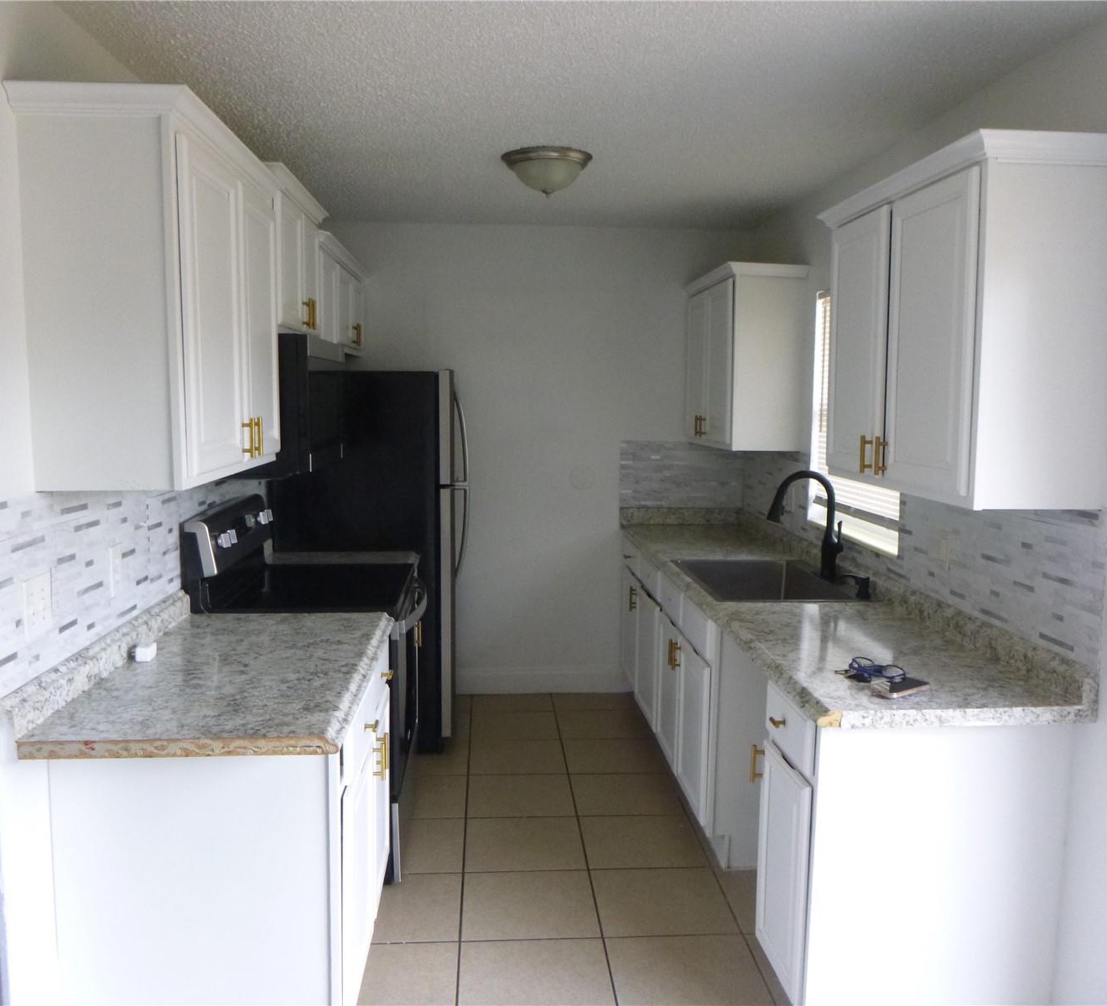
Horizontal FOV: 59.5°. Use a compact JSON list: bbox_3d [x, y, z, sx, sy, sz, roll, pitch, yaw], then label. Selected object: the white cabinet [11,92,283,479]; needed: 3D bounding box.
[{"bbox_3d":[-0.926,-0.470,2.394,0.335,0.807,0.931,0,6,-4],"label":"white cabinet"}]

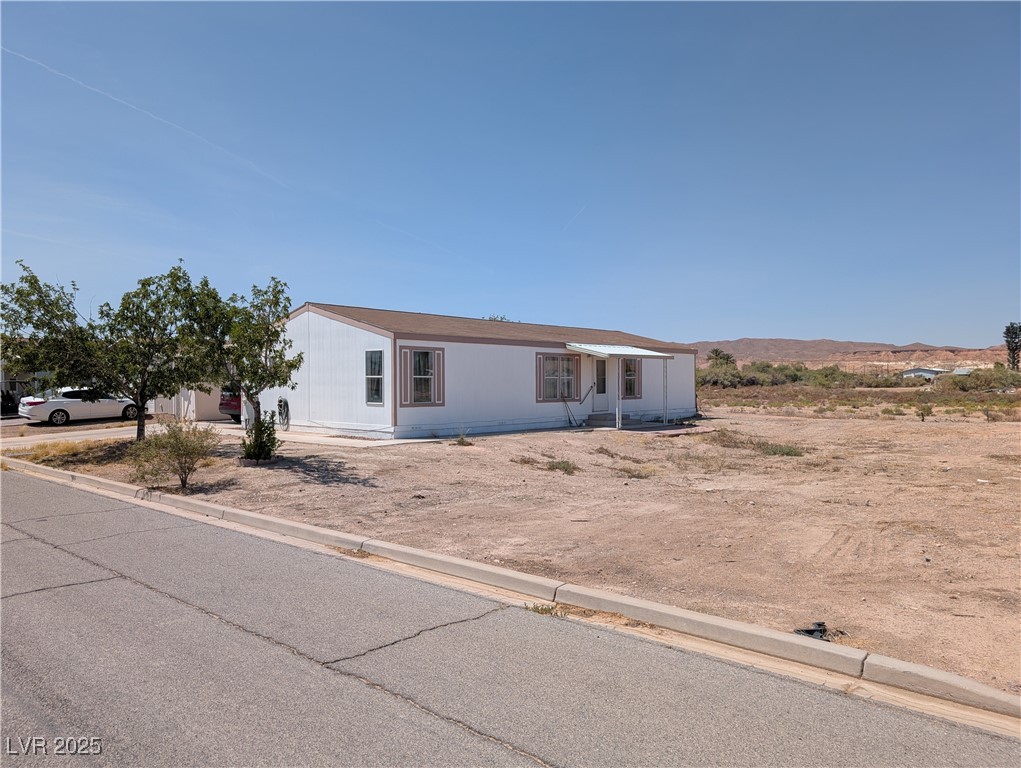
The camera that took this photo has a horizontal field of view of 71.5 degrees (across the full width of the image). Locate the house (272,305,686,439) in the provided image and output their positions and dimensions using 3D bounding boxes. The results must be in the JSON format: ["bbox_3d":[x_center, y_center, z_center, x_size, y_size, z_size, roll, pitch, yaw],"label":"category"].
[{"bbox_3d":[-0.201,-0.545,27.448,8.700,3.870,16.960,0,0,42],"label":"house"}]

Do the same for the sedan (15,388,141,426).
[{"bbox_3d":[-18.154,0.897,30.498,1.830,1.460,4.850,0,0,42],"label":"sedan"}]

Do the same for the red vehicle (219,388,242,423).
[{"bbox_3d":[-8.574,0.674,27.297,1.830,1.680,4.550,0,0,42],"label":"red vehicle"}]

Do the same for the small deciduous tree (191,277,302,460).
[{"bbox_3d":[-5.253,-0.318,14.100,2.250,3.600,2.200,0,0,-20],"label":"small deciduous tree"}]

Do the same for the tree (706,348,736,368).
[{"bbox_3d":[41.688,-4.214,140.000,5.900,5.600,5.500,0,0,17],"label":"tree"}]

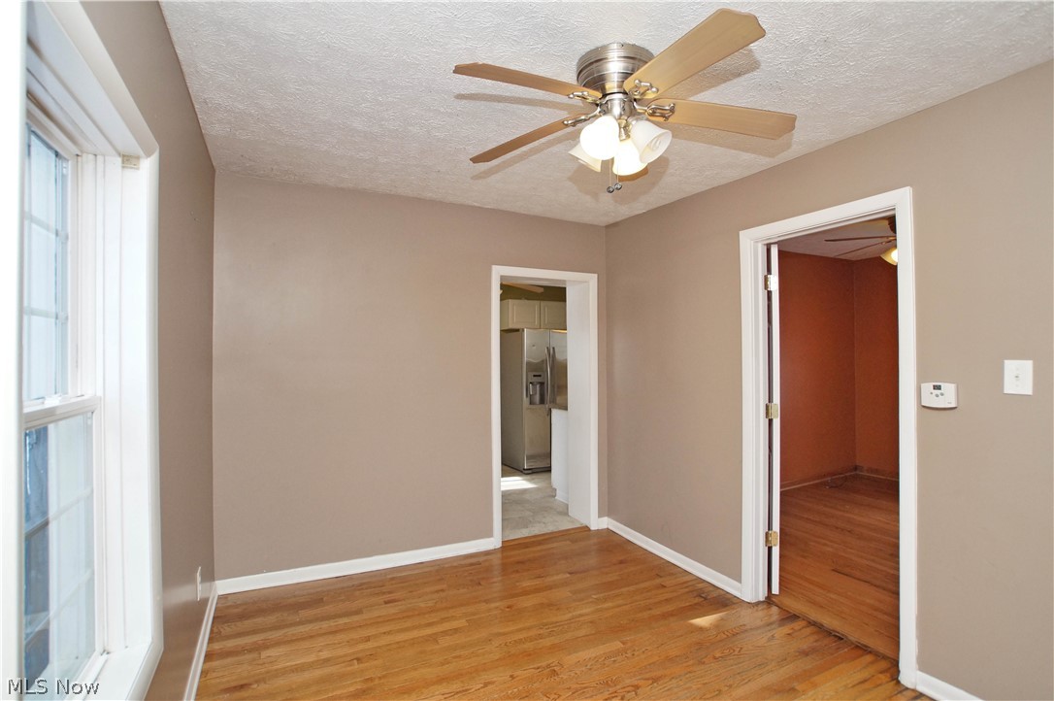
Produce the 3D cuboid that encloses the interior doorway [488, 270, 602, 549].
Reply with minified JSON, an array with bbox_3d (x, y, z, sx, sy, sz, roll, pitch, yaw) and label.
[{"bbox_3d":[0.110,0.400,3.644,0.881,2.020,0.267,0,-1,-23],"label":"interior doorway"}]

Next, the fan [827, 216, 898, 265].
[{"bbox_3d":[2.780,-0.790,3.400,1.260,0.430,1.260,0,-1,-29],"label":"fan"}]

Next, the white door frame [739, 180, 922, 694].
[{"bbox_3d":[1.470,0.360,2.347,0.139,2.089,0.822,0,-1,-29],"label":"white door frame"}]

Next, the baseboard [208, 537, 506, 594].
[{"bbox_3d":[-1.005,1.366,3.007,1.683,0.077,0.018,0,-1,-23],"label":"baseboard"}]

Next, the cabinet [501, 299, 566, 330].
[{"bbox_3d":[0.114,-0.457,6.252,0.860,0.375,0.330,0,-1,-23],"label":"cabinet"}]

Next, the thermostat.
[{"bbox_3d":[1.654,0.179,1.880,0.030,0.093,0.115,0,-1,-29],"label":"thermostat"}]

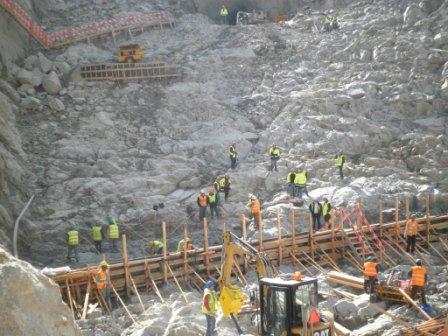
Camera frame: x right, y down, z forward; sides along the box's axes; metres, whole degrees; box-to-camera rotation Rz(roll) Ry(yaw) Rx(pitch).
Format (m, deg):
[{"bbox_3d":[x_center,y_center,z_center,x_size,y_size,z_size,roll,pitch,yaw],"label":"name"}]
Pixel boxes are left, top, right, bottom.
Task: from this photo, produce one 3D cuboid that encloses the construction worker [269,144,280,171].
[{"bbox_3d":[3.175,-0.619,37.648,0.600,1.760,0.420,-1,11,0],"label":"construction worker"}]

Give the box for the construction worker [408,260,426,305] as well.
[{"bbox_3d":[7.303,4.299,22.900,0.620,1.750,0.430,-4,6,-11],"label":"construction worker"}]

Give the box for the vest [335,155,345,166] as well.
[{"bbox_3d":[7.558,-0.455,39.531,0.340,0.700,0.550,-11,15,-43],"label":"vest"}]

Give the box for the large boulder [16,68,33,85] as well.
[{"bbox_3d":[-16.726,-7.655,51.000,1.350,1.250,1.300,-4,6,-11],"label":"large boulder"}]

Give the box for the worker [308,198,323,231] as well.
[{"bbox_3d":[4.993,2.540,32.941,0.620,1.770,0.380,1,11,9],"label":"worker"}]

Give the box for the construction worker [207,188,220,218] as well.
[{"bbox_3d":[-0.598,1.993,34.635,0.580,1.760,0.380,1,11,9],"label":"construction worker"}]

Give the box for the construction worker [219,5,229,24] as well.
[{"bbox_3d":[0.000,-14.322,56.847,0.580,1.770,0.380,-1,11,0],"label":"construction worker"}]

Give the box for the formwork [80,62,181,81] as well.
[{"bbox_3d":[-7.301,-7.520,47.500,7.800,1.200,0.600,-2,6,-3],"label":"formwork"}]

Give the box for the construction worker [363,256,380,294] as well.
[{"bbox_3d":[6.090,4.458,25.029,0.620,1.750,0.420,5,13,29],"label":"construction worker"}]

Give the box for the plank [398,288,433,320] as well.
[{"bbox_3d":[6.834,4.838,21.700,0.140,0.050,2.014,-4,21,-17],"label":"plank"}]

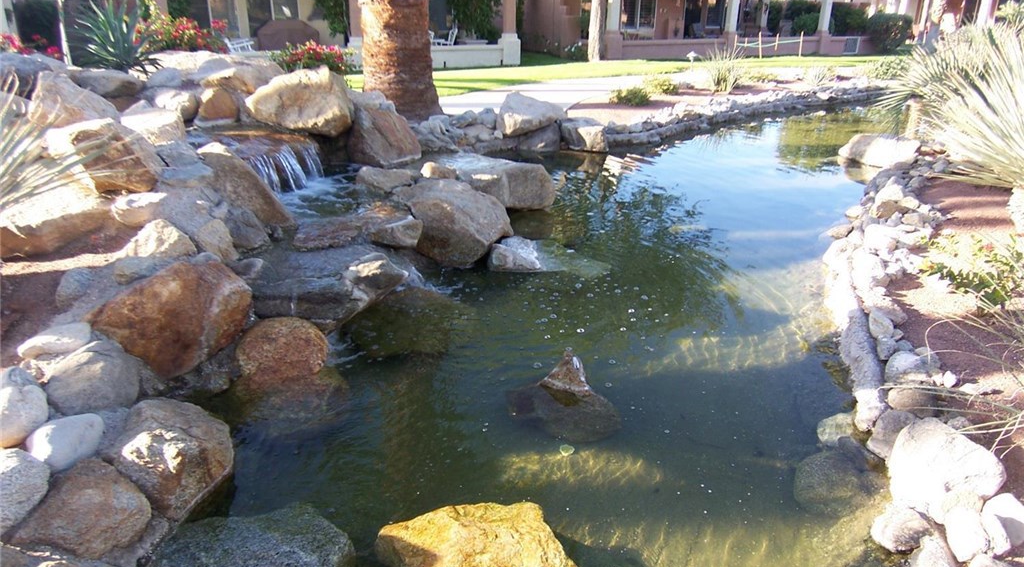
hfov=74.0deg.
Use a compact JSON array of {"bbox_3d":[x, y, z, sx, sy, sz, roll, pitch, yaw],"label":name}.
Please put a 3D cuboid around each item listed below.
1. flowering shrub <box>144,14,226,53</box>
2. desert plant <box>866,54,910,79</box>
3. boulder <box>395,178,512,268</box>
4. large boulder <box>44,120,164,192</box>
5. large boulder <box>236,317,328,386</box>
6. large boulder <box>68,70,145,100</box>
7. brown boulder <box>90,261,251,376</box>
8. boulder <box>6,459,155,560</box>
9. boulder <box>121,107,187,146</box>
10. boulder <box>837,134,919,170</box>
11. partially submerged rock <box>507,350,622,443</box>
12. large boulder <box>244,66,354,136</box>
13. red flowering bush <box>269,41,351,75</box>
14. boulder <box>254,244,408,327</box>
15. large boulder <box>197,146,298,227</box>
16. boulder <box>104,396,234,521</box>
[{"bbox_3d":[-4.968,-3.724,10.400,1.200,0.720,1.000,-9,22,-23],"label":"flowering shrub"},{"bbox_3d":[9.122,-5.275,16.500,1.050,0.580,0.900,10,23,26],"label":"desert plant"},{"bbox_3d":[-0.439,-0.458,5.150,0.880,0.639,0.650,-1,21,-5],"label":"boulder"},{"bbox_3d":[-2.717,-0.884,4.534,0.680,0.450,0.500,9,23,23],"label":"large boulder"},{"bbox_3d":[-1.193,0.421,3.536,0.430,0.340,0.380,0,21,0],"label":"large boulder"},{"bbox_3d":[-4.224,-2.089,7.100,0.681,0.288,0.520,-11,24,-28],"label":"large boulder"},{"bbox_3d":[-1.659,0.163,3.350,0.696,0.522,0.500,-10,24,-27],"label":"brown boulder"},{"bbox_3d":[-1.330,0.685,2.100,0.400,0.220,0.300,-15,26,-35],"label":"boulder"},{"bbox_3d":[-3.105,-1.355,5.900,0.501,0.301,0.460,-10,23,-26],"label":"boulder"},{"bbox_3d":[4.657,-1.691,8.700,0.980,0.420,0.720,10,23,25],"label":"boulder"},{"bbox_3d":[0.265,0.559,3.428,0.540,0.360,0.420,-4,21,-9],"label":"partially submerged rock"},{"bbox_3d":[-2.196,-1.921,7.100,1.120,0.640,0.800,-6,21,-15],"label":"large boulder"},{"bbox_3d":[-2.784,-3.048,9.400,1.080,0.600,0.800,-6,21,-15],"label":"red flowering bush"},{"bbox_3d":[-1.095,0.007,4.150,0.907,0.408,0.650,-5,22,-15],"label":"boulder"},{"bbox_3d":[-2.092,-0.779,5.378,0.420,0.550,0.680,17,27,37],"label":"large boulder"},{"bbox_3d":[-1.398,0.687,2.759,0.460,0.340,0.420,-14,25,-32],"label":"boulder"}]

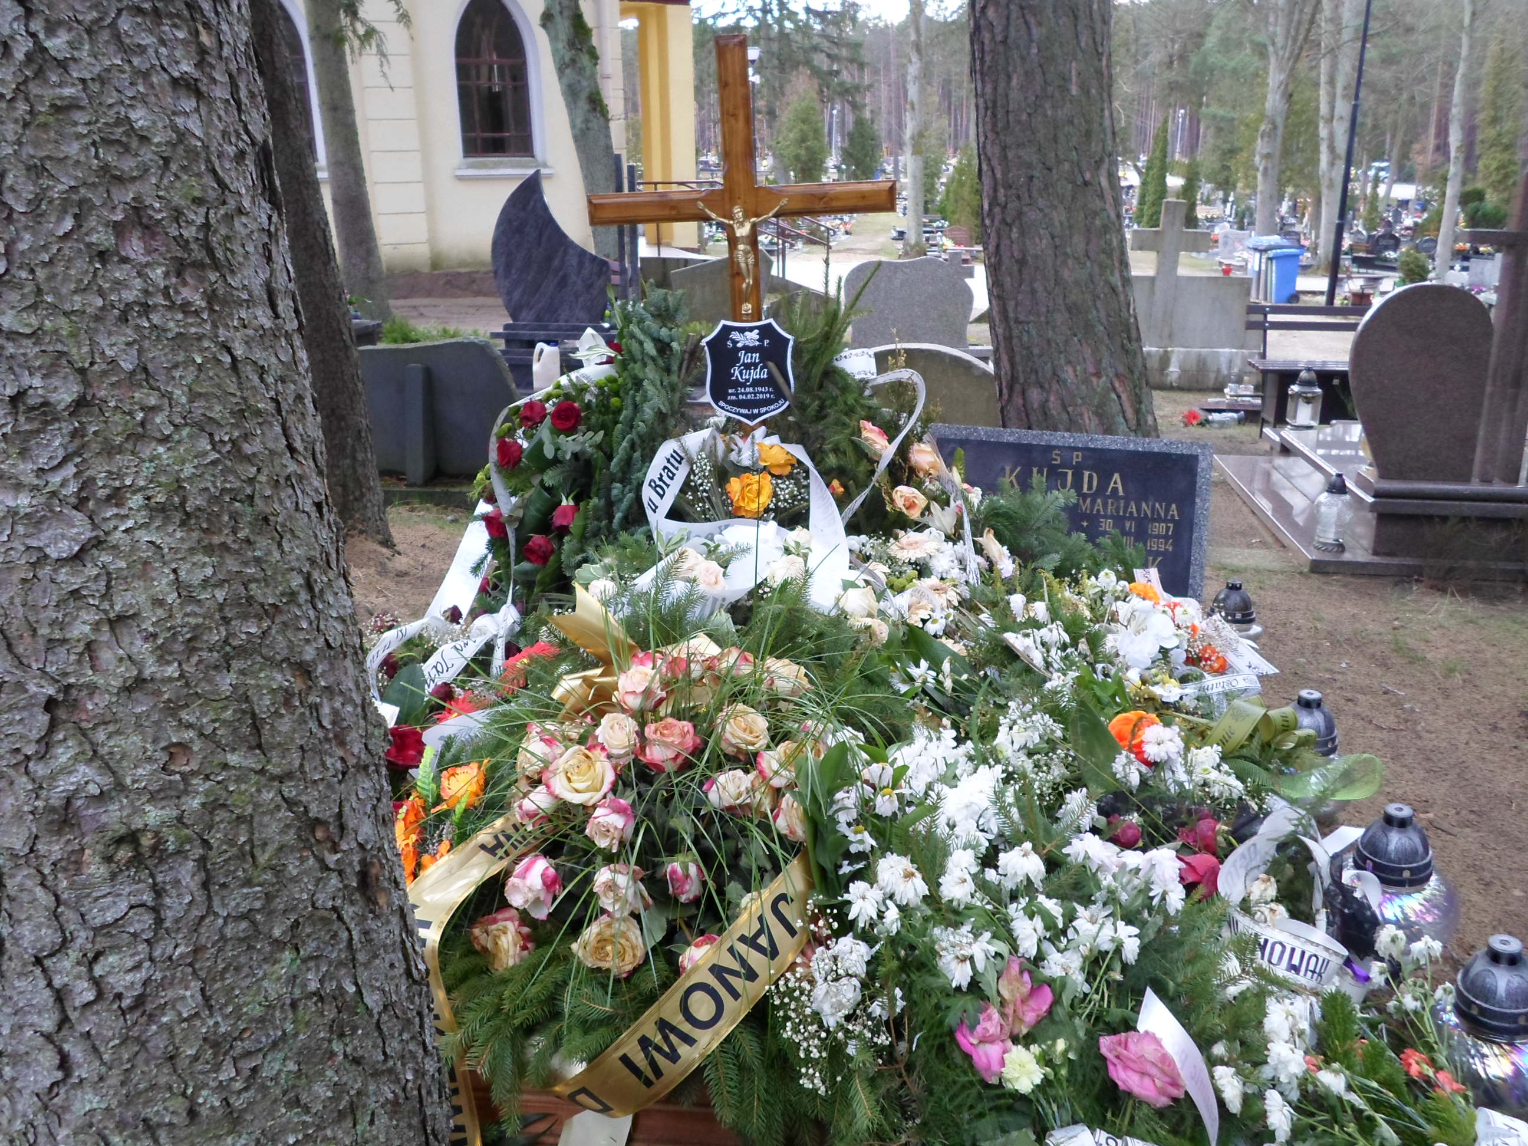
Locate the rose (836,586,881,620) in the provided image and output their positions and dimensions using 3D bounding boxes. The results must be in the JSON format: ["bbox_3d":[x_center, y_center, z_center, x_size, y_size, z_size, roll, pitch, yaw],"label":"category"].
[{"bbox_3d":[0.169,0.052,2.150,0.074,0.062,0.070,4,30,1],"label":"rose"}]

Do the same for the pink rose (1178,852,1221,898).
[{"bbox_3d":[0.622,0.432,1.700,0.062,0.065,0.060,2,-24,7],"label":"pink rose"}]

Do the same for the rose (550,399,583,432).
[{"bbox_3d":[-0.416,-0.331,2.500,0.068,0.068,0.055,0,-21,3],"label":"rose"}]

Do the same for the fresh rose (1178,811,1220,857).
[{"bbox_3d":[0.635,0.381,1.740,0.062,0.062,0.058,0,16,-30],"label":"fresh rose"}]

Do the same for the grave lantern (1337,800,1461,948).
[{"bbox_3d":[1.067,0.537,2.049,0.215,0.300,0.215,-1,19,0],"label":"grave lantern"}]

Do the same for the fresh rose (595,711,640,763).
[{"bbox_3d":[-0.177,0.199,1.440,0.057,0.056,0.060,-4,53,-10],"label":"fresh rose"}]

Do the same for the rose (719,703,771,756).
[{"bbox_3d":[-0.028,0.227,1.720,0.072,0.060,0.072,2,53,-2],"label":"rose"}]

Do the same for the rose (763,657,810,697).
[{"bbox_3d":[0.035,0.160,1.830,0.068,0.058,0.066,11,28,2],"label":"rose"}]

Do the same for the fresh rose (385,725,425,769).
[{"bbox_3d":[-0.539,0.259,1.780,0.068,0.055,0.066,-4,54,-10],"label":"fresh rose"}]

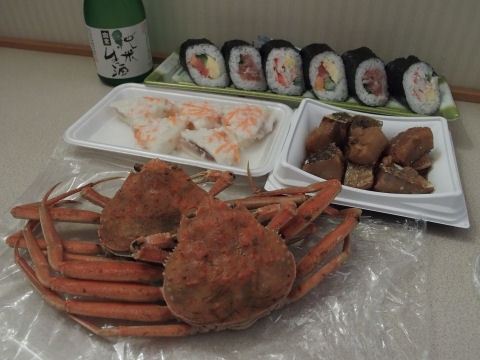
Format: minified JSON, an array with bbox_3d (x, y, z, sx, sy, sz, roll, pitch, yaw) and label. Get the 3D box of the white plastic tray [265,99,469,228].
[{"bbox_3d":[0.107,-0.024,0.330,0.146,0.028,0.125,10,39,13],"label":"white plastic tray"}]

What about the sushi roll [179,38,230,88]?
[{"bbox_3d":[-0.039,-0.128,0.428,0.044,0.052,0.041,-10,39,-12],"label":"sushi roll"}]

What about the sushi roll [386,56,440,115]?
[{"bbox_3d":[0.171,-0.094,0.382,0.042,0.052,0.042,-3,38,-3],"label":"sushi roll"}]

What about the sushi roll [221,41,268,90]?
[{"bbox_3d":[0.005,-0.124,0.421,0.041,0.052,0.042,-8,39,-9],"label":"sushi roll"}]

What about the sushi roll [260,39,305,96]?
[{"bbox_3d":[0.046,-0.120,0.417,0.043,0.052,0.041,-4,38,-5],"label":"sushi roll"}]

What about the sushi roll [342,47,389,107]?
[{"bbox_3d":[0.130,-0.106,0.402,0.040,0.051,0.042,-4,38,-5],"label":"sushi roll"}]

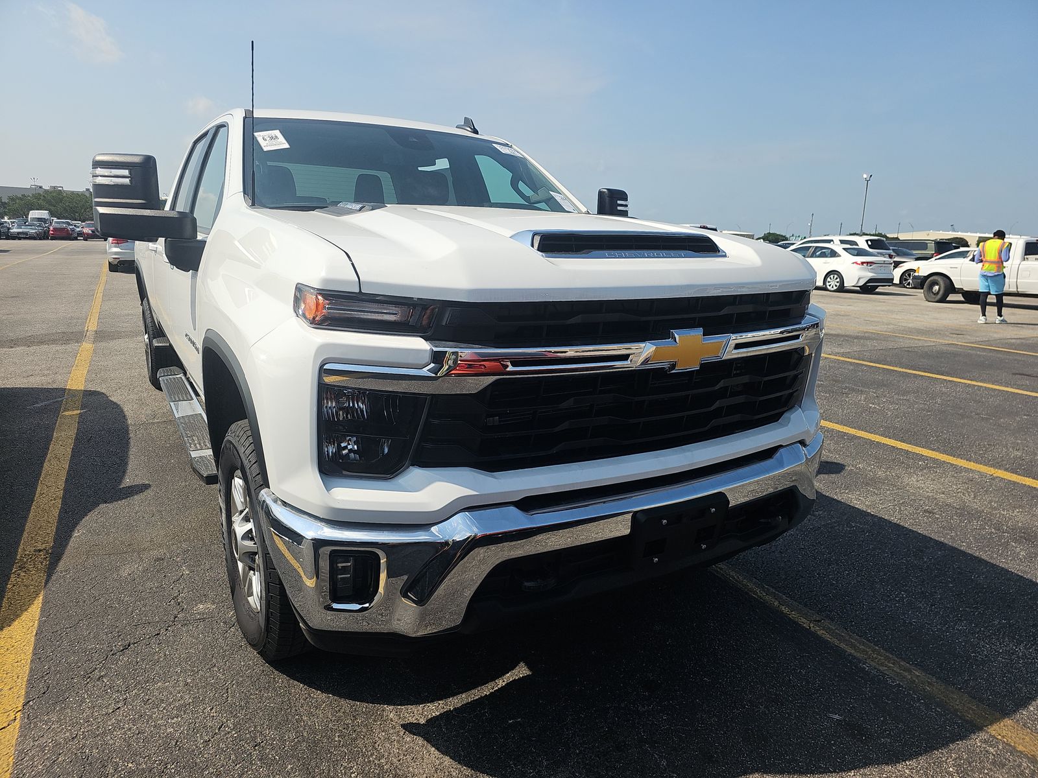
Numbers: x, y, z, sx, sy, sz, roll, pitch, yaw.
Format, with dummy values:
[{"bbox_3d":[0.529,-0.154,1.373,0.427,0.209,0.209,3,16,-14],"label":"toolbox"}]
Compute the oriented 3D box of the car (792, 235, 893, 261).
[{"bbox_3d":[10.996,-4.707,25.104,1.940,1.740,4.900,-6,15,-30],"label":"car"}]

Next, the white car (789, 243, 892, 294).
[{"bbox_3d":[9.702,-3.998,22.491,1.780,1.435,4.630,-6,15,-30],"label":"white car"}]

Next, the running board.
[{"bbox_3d":[-1.806,0.111,3.765,0.155,0.080,2.300,-6,15,-31],"label":"running board"}]

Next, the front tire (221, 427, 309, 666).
[{"bbox_3d":[-0.784,0.465,2.312,0.265,0.820,0.820,-6,15,-31],"label":"front tire"}]

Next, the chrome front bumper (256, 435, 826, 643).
[{"bbox_3d":[0.339,0.334,2.107,2.050,0.310,0.450,-6,15,-30],"label":"chrome front bumper"}]

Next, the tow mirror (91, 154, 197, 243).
[{"bbox_3d":[-1.489,-0.755,2.756,0.360,0.330,0.210,-6,15,-31],"label":"tow mirror"}]

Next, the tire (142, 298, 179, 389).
[{"bbox_3d":[-3.036,-0.413,5.933,0.265,0.820,0.820,-6,15,-31],"label":"tire"}]

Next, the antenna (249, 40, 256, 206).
[{"bbox_3d":[-0.985,-0.980,2.555,0.020,0.581,0.020,-3,11,-31],"label":"antenna"}]

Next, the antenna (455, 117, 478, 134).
[{"bbox_3d":[-0.280,-1.463,3.804,0.065,0.080,0.170,-6,15,-30],"label":"antenna"}]

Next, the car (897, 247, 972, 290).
[{"bbox_3d":[14.016,-3.642,21.252,1.840,1.450,4.850,-6,15,-29],"label":"car"}]

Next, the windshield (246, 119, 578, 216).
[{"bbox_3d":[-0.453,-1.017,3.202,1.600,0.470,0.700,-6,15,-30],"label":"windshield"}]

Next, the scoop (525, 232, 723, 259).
[{"bbox_3d":[0.324,-0.423,2.003,0.670,0.090,0.160,-6,15,-31],"label":"scoop"}]

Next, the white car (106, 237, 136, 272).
[{"bbox_3d":[-11.339,-4.309,20.630,1.820,1.460,4.750,-6,15,-30],"label":"white car"}]

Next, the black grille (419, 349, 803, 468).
[{"bbox_3d":[0.396,0.039,1.955,1.450,0.240,0.150,-6,15,-30],"label":"black grille"}]

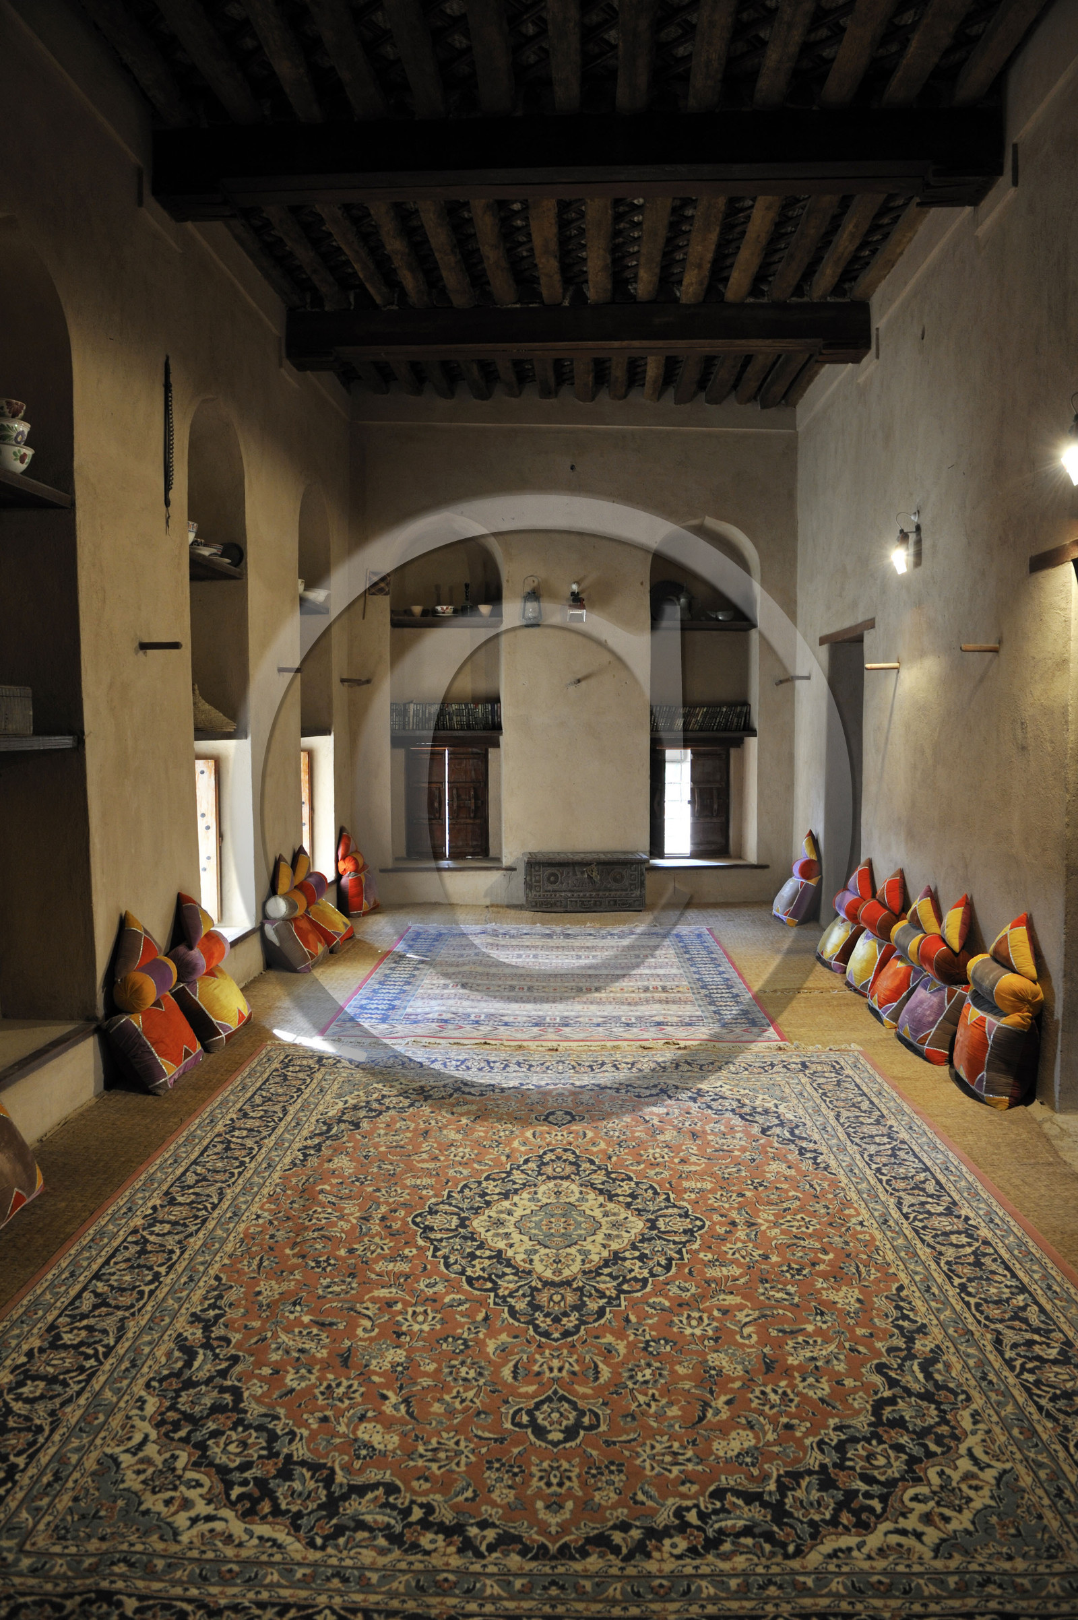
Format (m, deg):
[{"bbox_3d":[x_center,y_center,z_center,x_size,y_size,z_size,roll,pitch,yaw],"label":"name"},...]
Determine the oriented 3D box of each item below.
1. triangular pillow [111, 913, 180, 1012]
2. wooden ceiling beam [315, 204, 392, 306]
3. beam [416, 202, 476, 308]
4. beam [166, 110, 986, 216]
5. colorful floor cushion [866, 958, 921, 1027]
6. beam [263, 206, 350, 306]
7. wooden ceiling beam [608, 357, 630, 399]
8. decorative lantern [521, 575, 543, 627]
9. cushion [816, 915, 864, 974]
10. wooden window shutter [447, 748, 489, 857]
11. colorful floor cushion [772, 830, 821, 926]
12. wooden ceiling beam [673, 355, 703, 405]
[{"bbox_3d":[-1.584,0.605,4.403,0.161,0.368,0.335,-10,3,2],"label":"triangular pillow"},{"bbox_3d":[-1.003,-3.104,5.830,0.121,0.135,1.988,0,4,4],"label":"wooden ceiling beam"},{"bbox_3d":[-0.554,-3.428,6.410,0.150,0.155,1.939,0,4,3],"label":"beam"},{"bbox_3d":[0.173,-3.116,5.242,4.014,0.310,0.310,0,4,1],"label":"beam"},{"bbox_3d":[1.831,0.878,5.347,0.127,0.348,0.389,38,3,-1],"label":"colorful floor cushion"},{"bbox_3d":[-1.357,-3.255,6.088,0.153,0.161,2.066,0,4,2],"label":"beam"},{"bbox_3d":[0.637,-3.594,8.569,0.150,0.155,1.737,0,4,3],"label":"wooden ceiling beam"},{"bbox_3d":[-0.057,-1.728,8.917,0.167,0.417,0.150,0,4,-4],"label":"decorative lantern"},{"bbox_3d":[1.981,0.807,6.988,0.291,0.398,0.551,0,4,2],"label":"cushion"},{"bbox_3d":[-0.643,-0.066,9.846,0.374,1.003,0.045,0,4,-4],"label":"wooden window shutter"},{"bbox_3d":[2.002,0.508,8.400,0.250,0.700,0.516,0,4,2],"label":"colorful floor cushion"},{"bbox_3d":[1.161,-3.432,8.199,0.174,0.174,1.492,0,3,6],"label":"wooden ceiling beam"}]

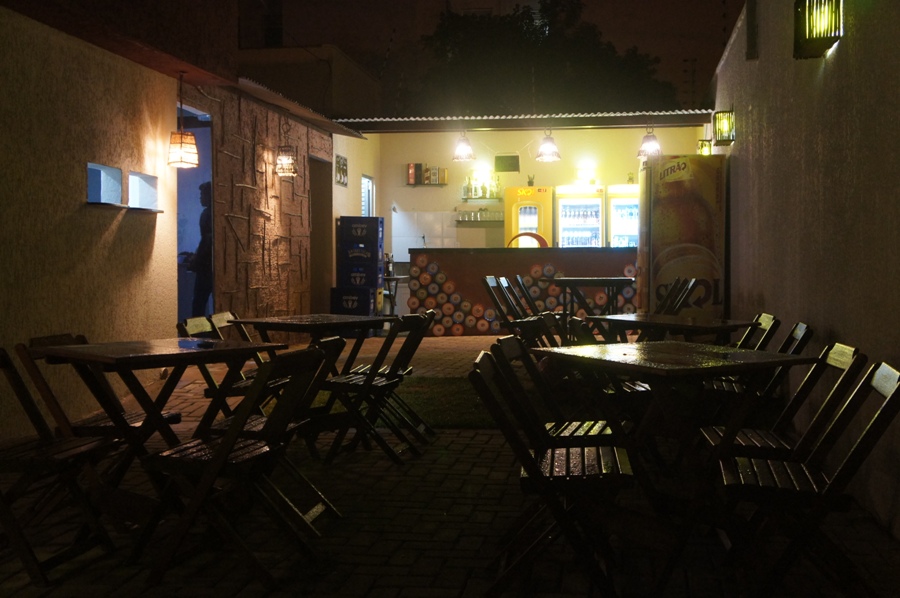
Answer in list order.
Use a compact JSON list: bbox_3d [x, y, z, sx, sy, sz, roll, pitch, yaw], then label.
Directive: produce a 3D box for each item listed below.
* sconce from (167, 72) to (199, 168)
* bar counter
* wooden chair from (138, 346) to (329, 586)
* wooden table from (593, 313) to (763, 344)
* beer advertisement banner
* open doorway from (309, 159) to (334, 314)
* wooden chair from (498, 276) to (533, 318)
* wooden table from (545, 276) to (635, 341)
[{"bbox_3d":[-2.169,-1.448,8.101,0.250,0.770,0.255,0,2,-15],"label":"sconce"},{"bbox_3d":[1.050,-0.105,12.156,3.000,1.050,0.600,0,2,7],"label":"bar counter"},{"bbox_3d":[-0.724,0.557,3.464,0.460,0.765,0.410,1,2,14],"label":"wooden chair"},{"bbox_3d":[1.224,0.479,5.445,0.700,0.735,0.700,2,3,37],"label":"wooden table"},{"bbox_3d":[2.034,-0.332,8.874,0.730,1.870,0.680,0,2,8],"label":"beer advertisement banner"},{"bbox_3d":[-1.565,-0.636,12.174,0.160,2.150,0.950,0,2,10],"label":"open doorway"},{"bbox_3d":[0.670,0.192,7.945,0.480,0.770,0.420,0,2,11],"label":"wooden chair"},{"bbox_3d":[1.210,0.181,8.865,0.700,0.735,0.700,0,2,2],"label":"wooden table"}]

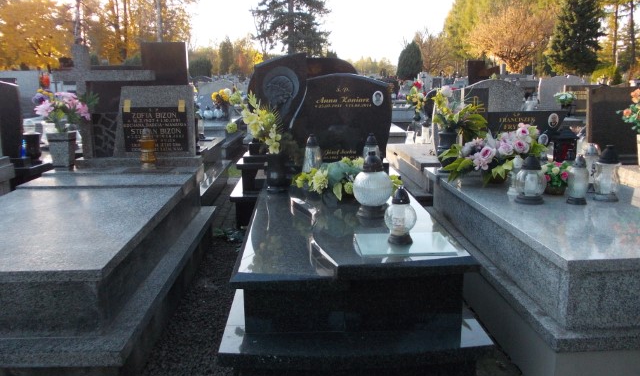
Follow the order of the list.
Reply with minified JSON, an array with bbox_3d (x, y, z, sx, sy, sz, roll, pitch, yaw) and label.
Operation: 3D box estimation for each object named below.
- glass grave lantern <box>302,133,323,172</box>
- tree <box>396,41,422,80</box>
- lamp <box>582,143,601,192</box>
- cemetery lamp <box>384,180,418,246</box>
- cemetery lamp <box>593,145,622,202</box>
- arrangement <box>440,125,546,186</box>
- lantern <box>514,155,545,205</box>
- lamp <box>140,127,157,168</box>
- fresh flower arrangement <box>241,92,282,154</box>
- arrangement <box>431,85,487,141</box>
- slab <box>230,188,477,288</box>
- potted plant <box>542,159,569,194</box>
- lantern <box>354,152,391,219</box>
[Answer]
[{"bbox_3d":[-0.053,-0.214,3.523,0.120,0.290,0.120,-1,13,-3],"label":"glass grave lantern"},{"bbox_3d":[6.441,-8.762,37.259,1.871,3.575,1.871,-1,12,-2],"label":"tree"},{"bbox_3d":[1.713,-0.128,3.248,0.107,0.304,0.107,-1,12,-2],"label":"lamp"},{"bbox_3d":[0.336,0.100,2.140,0.130,0.250,0.130,-1,13,-3],"label":"cemetery lamp"},{"bbox_3d":[1.499,-0.084,2.692,0.145,0.295,0.145,-1,13,-4],"label":"cemetery lamp"},{"bbox_3d":[1.087,-0.204,3.244,0.620,0.360,0.360,-1,13,-4],"label":"arrangement"},{"bbox_3d":[1.218,-0.056,2.998,0.177,0.279,0.177,-1,12,-2],"label":"lantern"},{"bbox_3d":[-1.372,-0.320,4.146,0.132,0.328,0.132,-1,12,-2],"label":"lamp"},{"bbox_3d":[-0.368,-0.406,3.255,0.280,0.380,0.260,-1,13,-3],"label":"fresh flower arrangement"},{"bbox_3d":[0.935,-0.510,3.494,0.380,0.360,0.300,-1,13,-4],"label":"arrangement"},{"bbox_3d":[0.086,0.136,2.762,0.920,0.080,1.800,-1,13,-3],"label":"slab"},{"bbox_3d":[1.485,-0.070,3.250,0.182,0.196,0.182,-1,12,-2],"label":"potted plant"},{"bbox_3d":[0.263,-0.027,2.577,0.190,0.330,0.190,-1,13,-3],"label":"lantern"}]

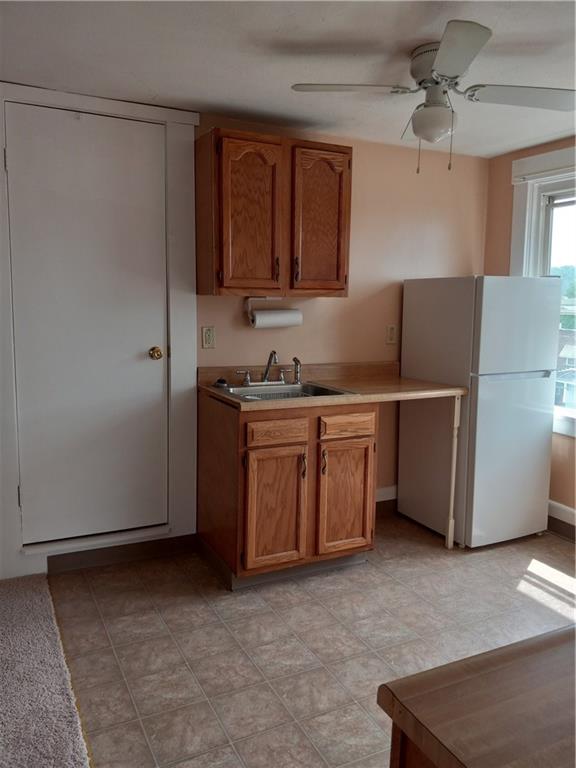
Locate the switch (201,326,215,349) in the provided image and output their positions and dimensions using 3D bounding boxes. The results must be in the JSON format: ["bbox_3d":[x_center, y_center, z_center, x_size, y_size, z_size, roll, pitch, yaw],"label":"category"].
[{"bbox_3d":[-0.421,-0.247,3.184,0.073,0.115,0.012,-3,7,-27],"label":"switch"}]

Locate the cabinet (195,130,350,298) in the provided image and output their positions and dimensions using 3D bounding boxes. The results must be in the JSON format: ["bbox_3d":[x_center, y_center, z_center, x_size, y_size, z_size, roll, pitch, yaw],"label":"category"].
[{"bbox_3d":[-0.066,-0.851,3.137,0.764,0.782,0.285,-3,7,-27],"label":"cabinet"}]

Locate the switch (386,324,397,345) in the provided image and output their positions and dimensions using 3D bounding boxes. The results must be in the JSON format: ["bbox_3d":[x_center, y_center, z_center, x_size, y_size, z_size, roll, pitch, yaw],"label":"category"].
[{"bbox_3d":[0.648,-0.306,3.721,0.073,0.115,0.012,-3,7,-27],"label":"switch"}]

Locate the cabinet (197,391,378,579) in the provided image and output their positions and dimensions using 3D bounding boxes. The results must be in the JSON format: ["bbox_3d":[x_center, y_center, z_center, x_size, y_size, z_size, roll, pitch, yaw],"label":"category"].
[{"bbox_3d":[-0.011,0.481,3.154,0.758,0.825,0.587,-3,7,-27],"label":"cabinet"}]

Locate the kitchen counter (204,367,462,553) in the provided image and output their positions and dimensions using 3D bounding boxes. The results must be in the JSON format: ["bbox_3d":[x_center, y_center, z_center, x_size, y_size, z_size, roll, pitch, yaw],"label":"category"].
[{"bbox_3d":[0.230,0.422,3.259,1.293,1.013,0.608,-3,7,-27],"label":"kitchen counter"}]

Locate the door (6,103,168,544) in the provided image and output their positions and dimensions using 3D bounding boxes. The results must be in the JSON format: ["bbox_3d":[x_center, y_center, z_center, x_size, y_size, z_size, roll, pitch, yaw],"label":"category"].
[{"bbox_3d":[-0.960,-0.257,2.976,0.726,2.069,0.045,-3,7,-27],"label":"door"}]

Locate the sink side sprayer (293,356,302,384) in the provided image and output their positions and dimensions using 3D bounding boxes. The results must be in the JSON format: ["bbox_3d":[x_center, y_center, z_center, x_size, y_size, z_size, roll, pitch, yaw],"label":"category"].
[{"bbox_3d":[0.051,-0.073,3.355,0.058,0.154,0.036,-5,8,-40],"label":"sink side sprayer"}]

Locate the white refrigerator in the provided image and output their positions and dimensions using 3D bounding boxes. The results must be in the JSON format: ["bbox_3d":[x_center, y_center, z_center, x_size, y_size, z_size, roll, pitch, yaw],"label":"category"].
[{"bbox_3d":[1.140,0.131,3.665,0.600,1.517,0.663,-3,7,-27],"label":"white refrigerator"}]

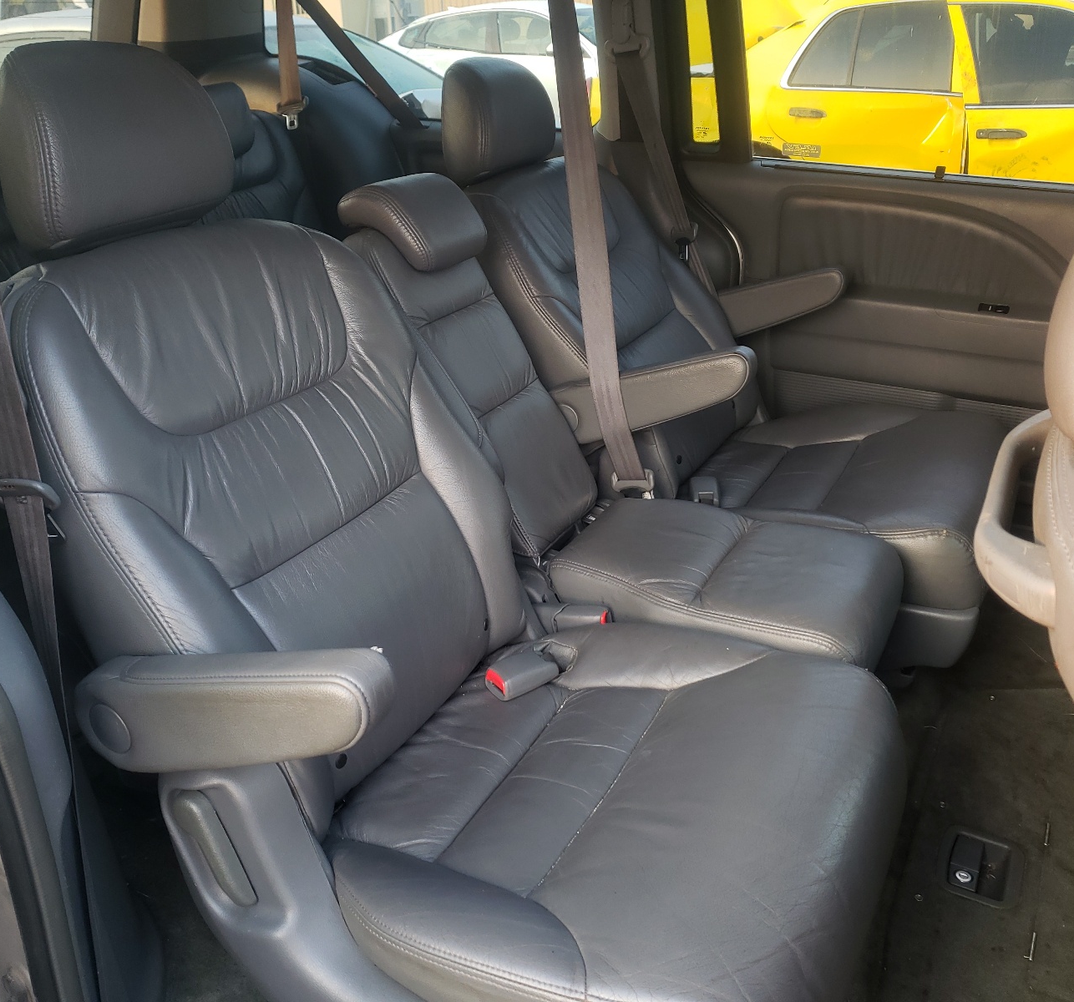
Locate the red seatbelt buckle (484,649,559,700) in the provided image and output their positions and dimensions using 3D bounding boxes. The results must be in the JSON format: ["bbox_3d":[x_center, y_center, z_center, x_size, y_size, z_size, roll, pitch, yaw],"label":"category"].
[{"bbox_3d":[-0.017,0.208,1.194,0.073,0.027,0.043,-21,36,-27],"label":"red seatbelt buckle"}]

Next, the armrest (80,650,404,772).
[{"bbox_3d":[-0.252,0.167,0.811,0.349,0.091,0.073,-11,17,35],"label":"armrest"}]

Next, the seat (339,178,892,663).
[{"bbox_3d":[0.111,-0.098,1.344,0.779,0.617,0.304,15,30,25],"label":"seat"}]

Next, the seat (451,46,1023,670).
[{"bbox_3d":[0.299,-0.273,1.676,0.982,0.830,0.607,15,30,25],"label":"seat"}]

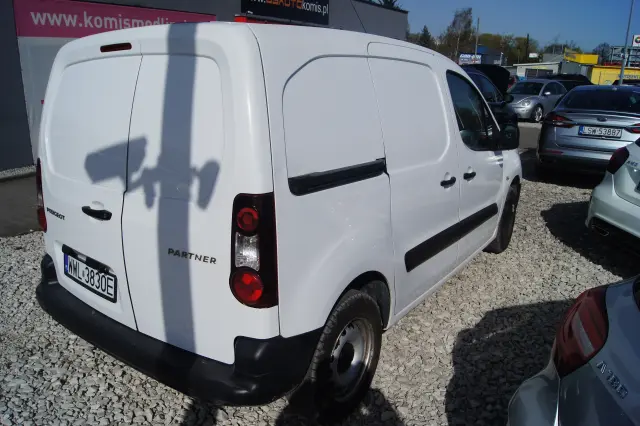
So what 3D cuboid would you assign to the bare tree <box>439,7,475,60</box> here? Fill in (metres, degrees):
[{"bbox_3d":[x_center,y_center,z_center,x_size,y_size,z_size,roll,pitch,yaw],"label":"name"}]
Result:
[{"bbox_3d":[21.021,-25.339,75.057,5.600,12.200,5.200,0,15,0],"label":"bare tree"}]

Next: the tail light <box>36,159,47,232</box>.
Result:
[{"bbox_3d":[-1.502,-0.083,2.646,0.150,0.440,0.165,10,17,35],"label":"tail light"}]

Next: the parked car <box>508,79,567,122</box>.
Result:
[{"bbox_3d":[8.181,-4.317,18.196,4.100,1.500,1.730,-12,19,-37],"label":"parked car"}]

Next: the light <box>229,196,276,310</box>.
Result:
[{"bbox_3d":[-0.243,0.147,1.734,0.150,0.440,0.165,10,17,35],"label":"light"}]

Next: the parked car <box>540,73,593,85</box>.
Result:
[{"bbox_3d":[12.009,-6.020,23.827,4.400,1.620,1.820,-10,18,-32],"label":"parked car"}]

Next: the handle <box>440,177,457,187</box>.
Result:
[{"bbox_3d":[0.777,-0.183,2.866,0.055,0.055,0.215,10,17,35],"label":"handle"}]

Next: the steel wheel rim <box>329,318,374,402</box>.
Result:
[{"bbox_3d":[0.120,0.689,2.323,0.130,0.410,0.410,10,17,35],"label":"steel wheel rim"}]

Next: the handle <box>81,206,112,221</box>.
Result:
[{"bbox_3d":[-1.027,0.007,2.204,0.215,0.058,0.055,10,17,35],"label":"handle"}]

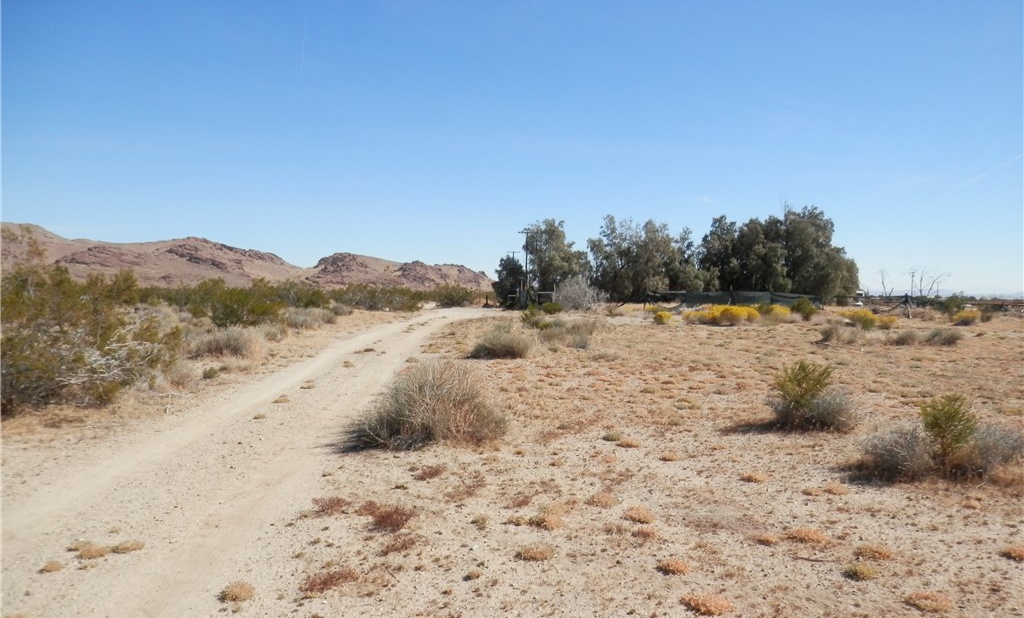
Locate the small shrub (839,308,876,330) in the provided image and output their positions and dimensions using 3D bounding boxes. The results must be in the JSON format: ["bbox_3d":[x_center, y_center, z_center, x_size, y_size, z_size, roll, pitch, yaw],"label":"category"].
[{"bbox_3d":[16.608,0.464,35.554,1.684,0.975,1.516,0,1,0],"label":"small shrub"}]

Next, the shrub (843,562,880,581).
[{"bbox_3d":[1.967,1.465,4.175,0.189,0.085,0.160,0,1,0],"label":"shrub"}]

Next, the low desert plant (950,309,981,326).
[{"bbox_3d":[24.577,0.448,40.079,1.424,0.842,1.281,0,1,0],"label":"low desert plant"}]

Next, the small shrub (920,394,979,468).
[{"bbox_3d":[4.146,1.133,7.006,0.531,0.666,0.478,0,1,0],"label":"small shrub"}]

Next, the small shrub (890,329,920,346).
[{"bbox_3d":[13.212,0.945,24.832,0.919,0.512,0.781,0,1,0],"label":"small shrub"}]

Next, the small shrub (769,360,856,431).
[{"bbox_3d":[3.678,1.026,9.050,1.063,0.818,0.904,0,1,0],"label":"small shrub"}]

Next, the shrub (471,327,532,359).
[{"bbox_3d":[-0.304,0.884,19.548,1.586,0.790,1.348,0,1,0],"label":"shrub"}]

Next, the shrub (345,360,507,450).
[{"bbox_3d":[-0.981,1.018,8.552,1.834,0.853,1.651,0,1,0],"label":"shrub"}]

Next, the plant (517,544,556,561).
[{"bbox_3d":[0.143,1.466,4.505,0.232,0.074,0.197,0,1,0],"label":"plant"}]

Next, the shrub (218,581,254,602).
[{"bbox_3d":[-1.447,1.473,3.898,0.171,0.078,0.145,0,1,0],"label":"shrub"}]

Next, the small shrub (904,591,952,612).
[{"bbox_3d":[2.124,1.480,3.774,0.221,0.069,0.188,0,1,0],"label":"small shrub"}]

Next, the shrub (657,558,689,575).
[{"bbox_3d":[0.937,1.485,4.293,0.172,0.073,0.134,0,1,0],"label":"shrub"}]

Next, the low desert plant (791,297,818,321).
[{"bbox_3d":[18.292,0.018,46.245,1.651,1.475,1.486,0,1,0],"label":"low desert plant"}]

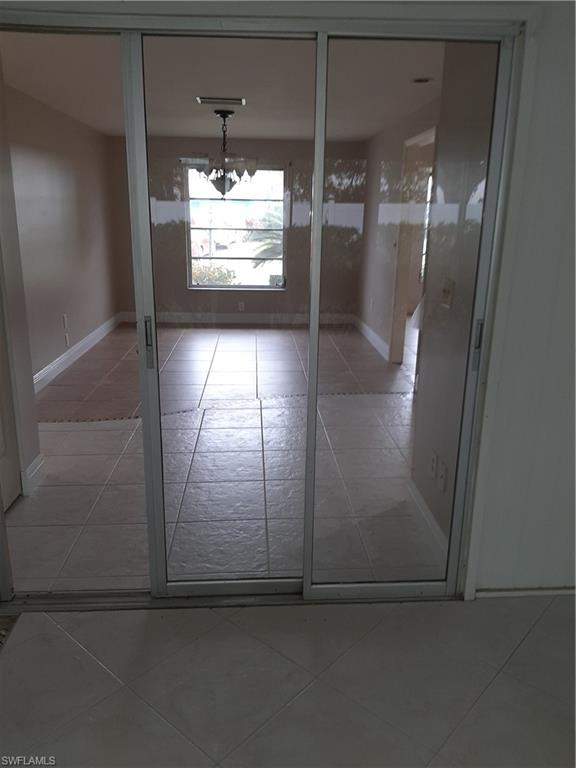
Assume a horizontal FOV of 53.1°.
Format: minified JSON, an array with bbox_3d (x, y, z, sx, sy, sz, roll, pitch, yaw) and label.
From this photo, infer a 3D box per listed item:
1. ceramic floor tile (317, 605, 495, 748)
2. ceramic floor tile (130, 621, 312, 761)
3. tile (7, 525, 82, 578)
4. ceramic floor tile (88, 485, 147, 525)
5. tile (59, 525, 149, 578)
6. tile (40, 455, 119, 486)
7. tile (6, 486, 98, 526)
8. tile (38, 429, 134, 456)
[{"bbox_3d":[0.414,1.001,1.987,0.453,0.012,0.453,14,21,40],"label":"ceramic floor tile"},{"bbox_3d":[-0.225,1.009,1.951,0.453,0.012,0.453,14,21,40],"label":"ceramic floor tile"},{"bbox_3d":[-1.228,0.774,2.659,0.455,0.012,0.455,-1,16,-3],"label":"tile"},{"bbox_3d":[-0.801,0.645,3.124,0.455,0.012,0.455,-1,16,-3],"label":"ceramic floor tile"},{"bbox_3d":[-0.774,0.768,2.686,0.455,0.012,0.455,-1,16,-3],"label":"tile"},{"bbox_3d":[-1.283,0.529,3.534,0.455,0.012,0.455,-1,16,-3],"label":"tile"},{"bbox_3d":[-1.255,0.651,3.096,0.455,0.012,0.455,-1,16,-3],"label":"tile"},{"bbox_3d":[-1.311,0.406,3.971,0.455,0.012,0.455,-1,16,-3],"label":"tile"}]

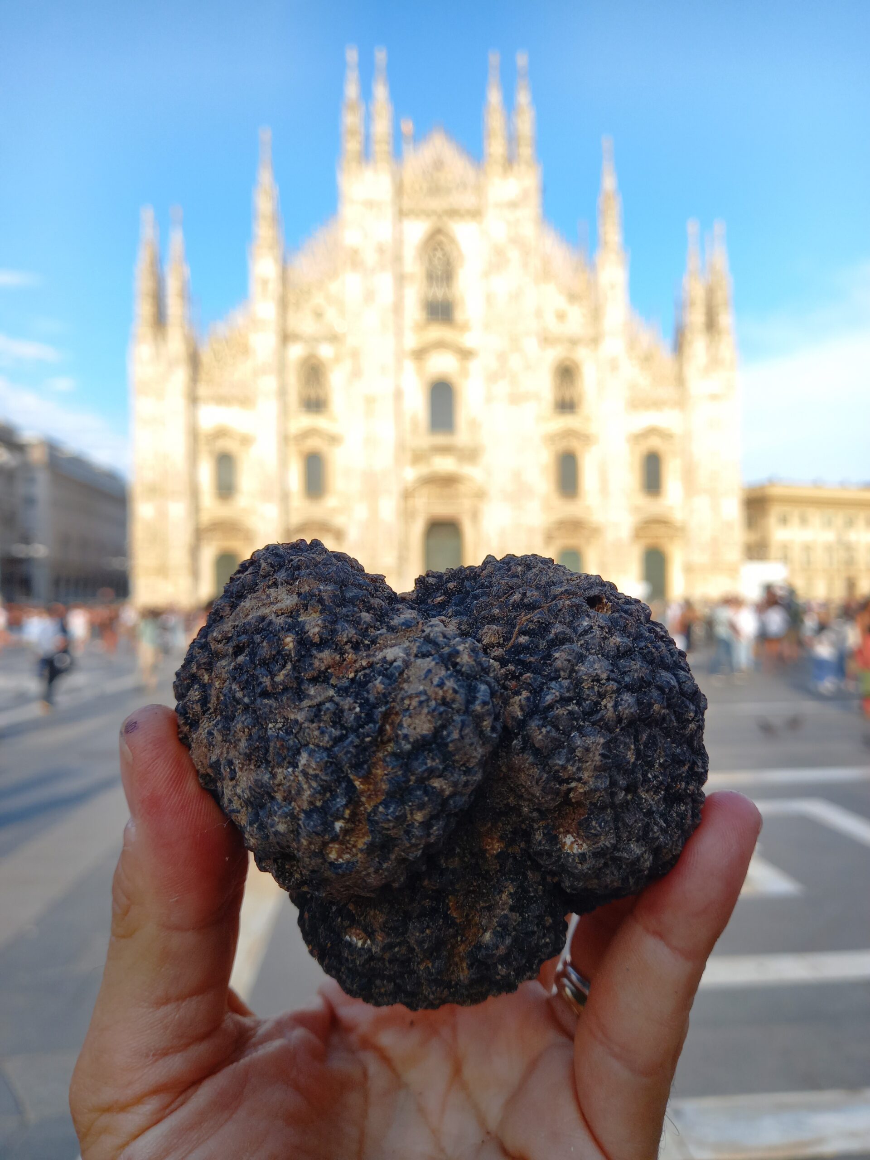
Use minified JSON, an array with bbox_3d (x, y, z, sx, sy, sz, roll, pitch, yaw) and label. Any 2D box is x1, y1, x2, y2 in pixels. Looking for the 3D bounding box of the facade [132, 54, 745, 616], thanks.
[{"bbox_3d":[0.501,-28.210,96.427,67.800,63.400,8.000,-1,-1,-4],"label":"facade"}]

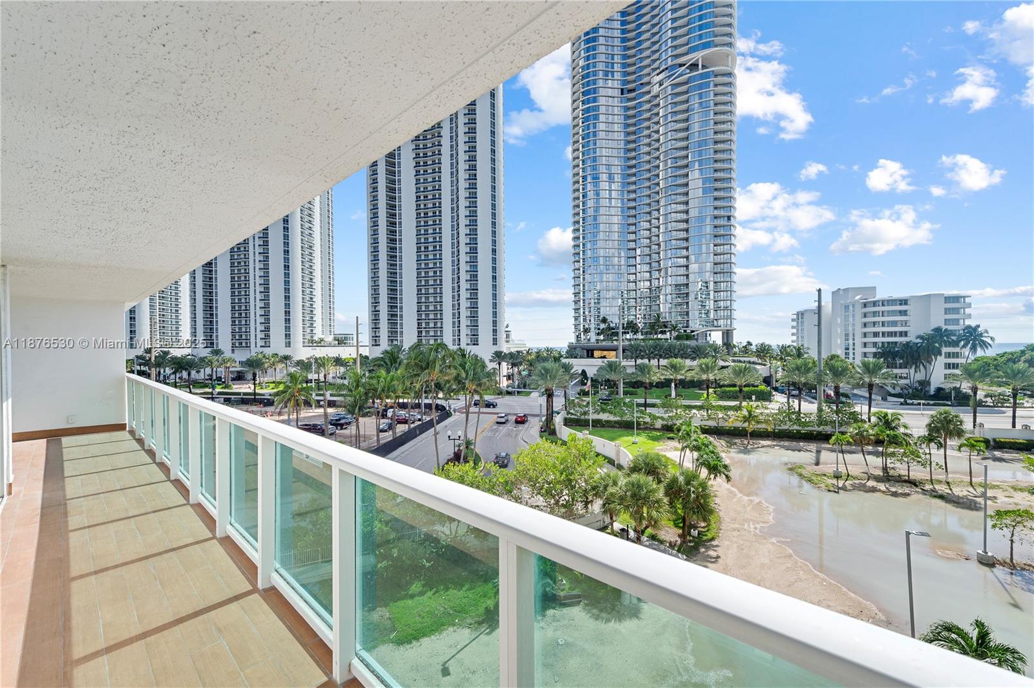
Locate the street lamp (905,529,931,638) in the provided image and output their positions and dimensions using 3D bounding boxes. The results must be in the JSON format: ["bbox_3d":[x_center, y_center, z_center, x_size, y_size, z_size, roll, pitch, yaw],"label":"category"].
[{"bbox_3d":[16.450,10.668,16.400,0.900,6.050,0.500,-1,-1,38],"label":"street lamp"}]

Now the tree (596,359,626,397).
[{"bbox_3d":[20.676,9.264,87.785,6.500,11.650,6.500,-1,-1,0],"label":"tree"}]

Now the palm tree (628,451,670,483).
[{"bbox_3d":[11.307,11.323,34.500,3.500,4.335,3.500,-1,-1,18],"label":"palm tree"}]

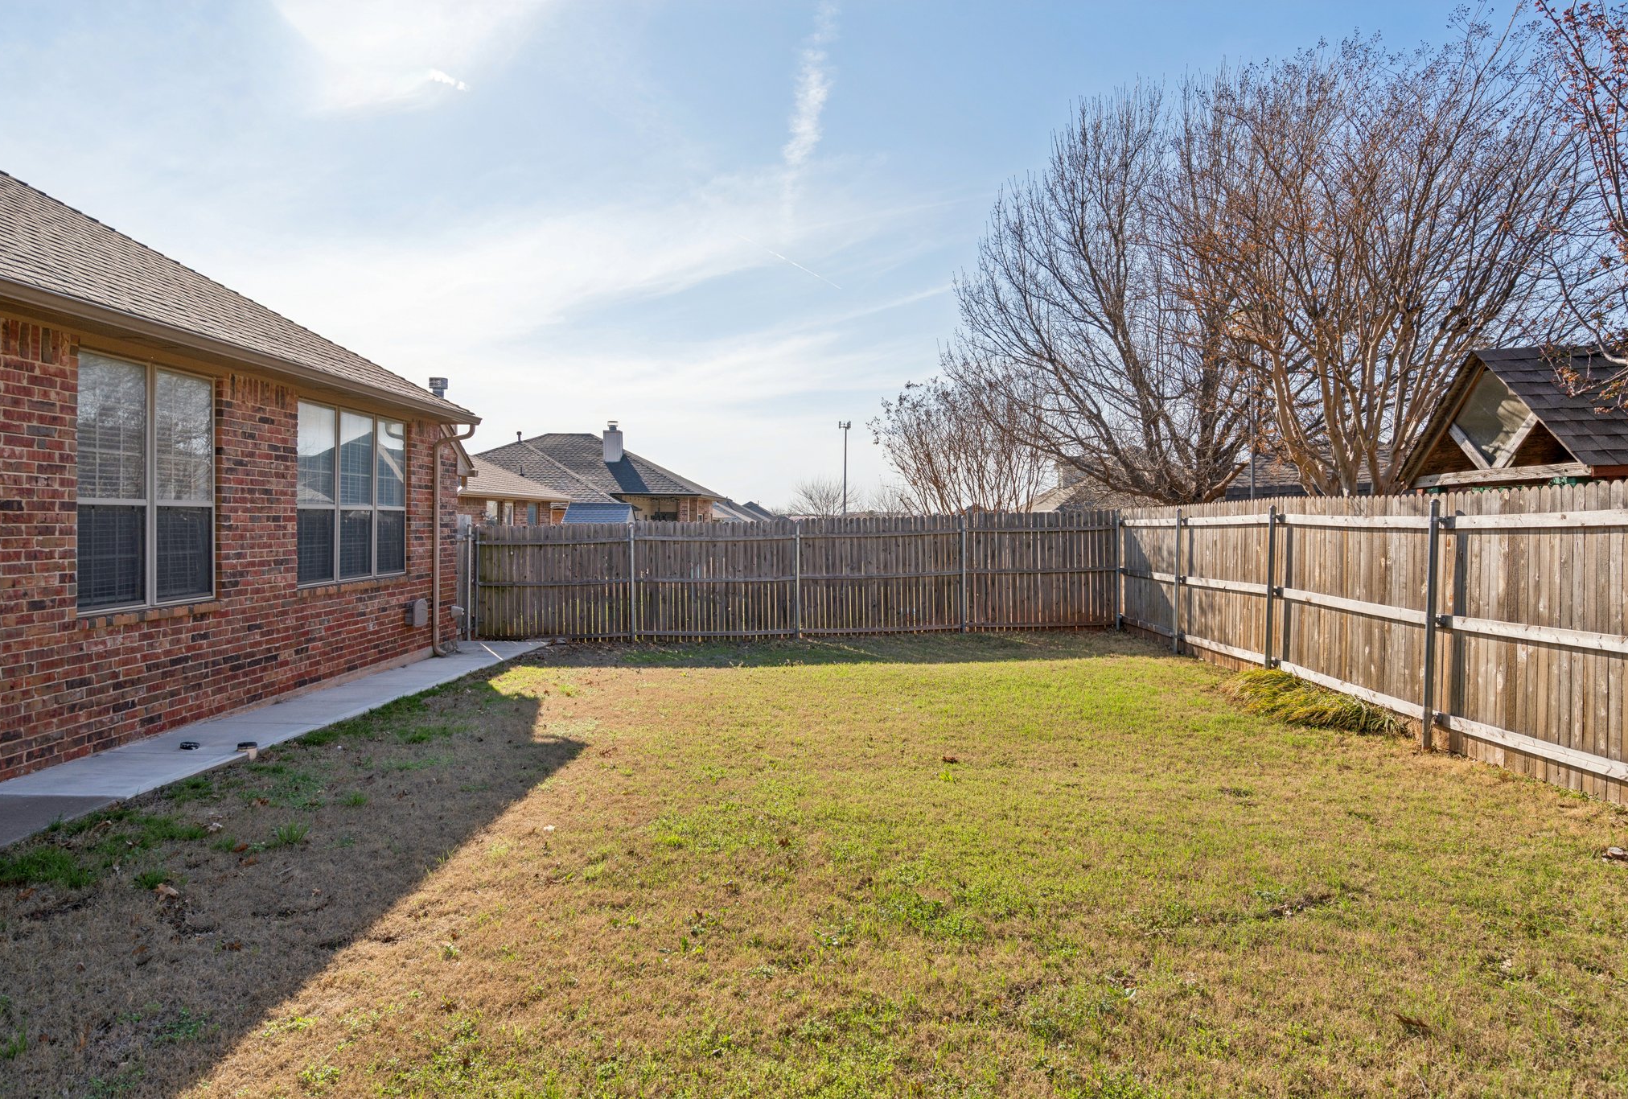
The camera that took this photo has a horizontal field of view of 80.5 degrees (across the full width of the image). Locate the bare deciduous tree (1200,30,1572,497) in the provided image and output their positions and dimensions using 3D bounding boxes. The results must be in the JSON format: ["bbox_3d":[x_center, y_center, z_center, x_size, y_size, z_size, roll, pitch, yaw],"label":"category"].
[{"bbox_3d":[6.550,-2.360,11.000,4.400,7.400,4.300,0,2,0],"label":"bare deciduous tree"}]

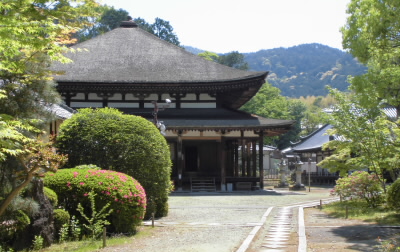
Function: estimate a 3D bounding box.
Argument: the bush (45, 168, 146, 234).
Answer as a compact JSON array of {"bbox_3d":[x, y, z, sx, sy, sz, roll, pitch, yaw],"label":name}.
[{"bbox_3d":[-2.629,1.821,14.203,2.600,1.550,2.300,0,-4,0],"label":"bush"}]

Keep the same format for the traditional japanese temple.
[{"bbox_3d":[-6.127,-2.202,49.773,24.000,14.930,24.000,0,-4,-4],"label":"traditional japanese temple"}]

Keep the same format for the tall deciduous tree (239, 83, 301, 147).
[{"bbox_3d":[8.614,0.690,71.152,8.800,12.400,8.800,0,-4,0],"label":"tall deciduous tree"}]

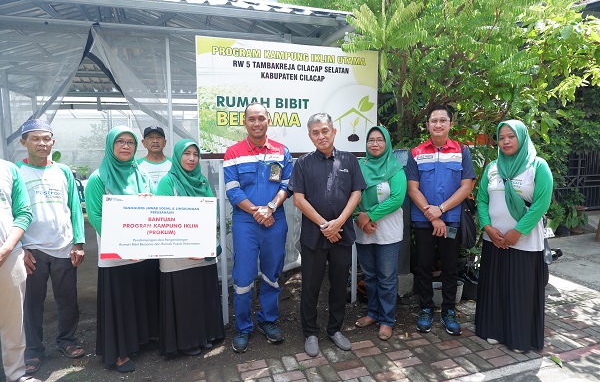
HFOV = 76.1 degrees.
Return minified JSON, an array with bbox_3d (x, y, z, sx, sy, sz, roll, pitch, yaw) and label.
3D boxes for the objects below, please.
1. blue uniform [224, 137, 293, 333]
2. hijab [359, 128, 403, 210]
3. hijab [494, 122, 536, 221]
[{"bbox_3d":[-0.287,0.321,2.746,0.490,1.385,0.340,-1,7,-5],"label":"blue uniform"},{"bbox_3d":[0.578,-0.172,2.840,0.350,0.625,0.310,2,7,22],"label":"hijab"},{"bbox_3d":[1.444,-0.129,2.574,0.280,0.685,0.300,4,8,37],"label":"hijab"}]

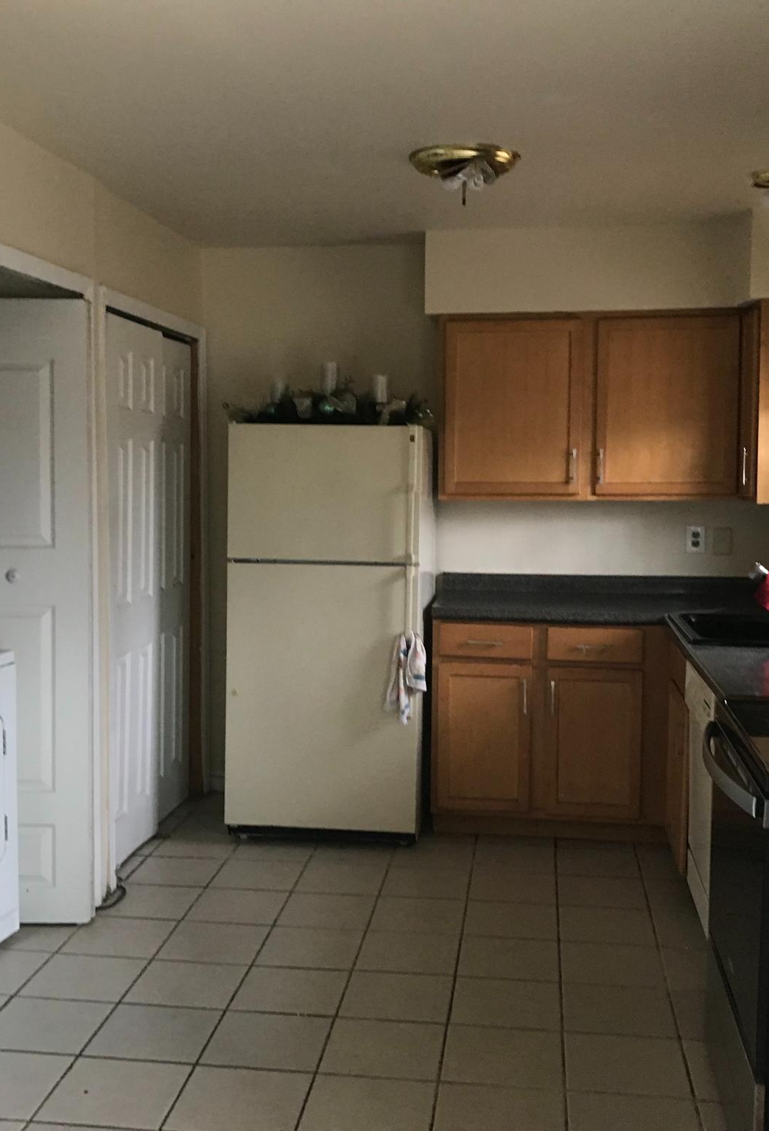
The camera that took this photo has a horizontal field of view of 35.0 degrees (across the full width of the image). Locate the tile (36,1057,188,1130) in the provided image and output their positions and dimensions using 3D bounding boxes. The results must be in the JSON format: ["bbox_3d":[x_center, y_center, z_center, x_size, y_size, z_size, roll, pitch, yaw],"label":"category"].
[{"bbox_3d":[-0.642,1.269,2.928,0.302,0.010,0.302,1,5,7],"label":"tile"}]

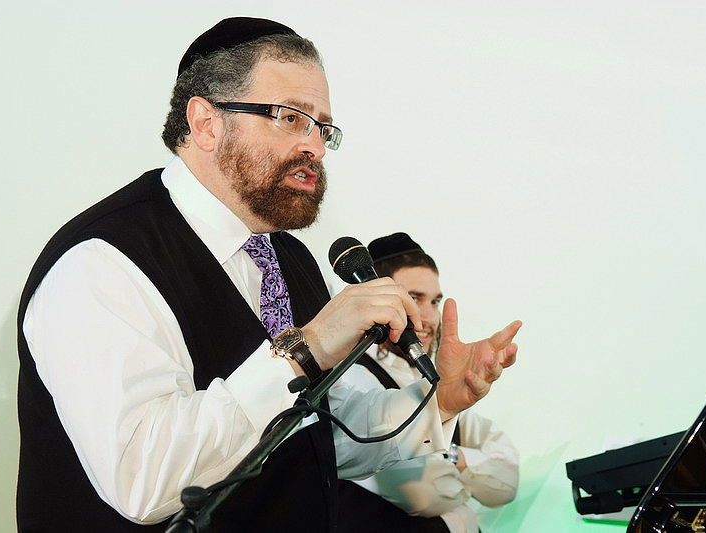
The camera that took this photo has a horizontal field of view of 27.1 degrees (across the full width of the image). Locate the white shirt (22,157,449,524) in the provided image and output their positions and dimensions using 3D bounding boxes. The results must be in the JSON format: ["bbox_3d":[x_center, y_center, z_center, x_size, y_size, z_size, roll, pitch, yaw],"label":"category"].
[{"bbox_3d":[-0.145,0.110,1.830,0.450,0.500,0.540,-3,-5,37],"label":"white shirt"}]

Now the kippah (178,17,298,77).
[{"bbox_3d":[-0.149,-0.286,1.840,0.165,0.058,0.162,-24,-10,37],"label":"kippah"}]

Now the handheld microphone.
[{"bbox_3d":[0.041,0.054,1.780,0.050,0.217,0.050,-15,-26,-51],"label":"handheld microphone"}]

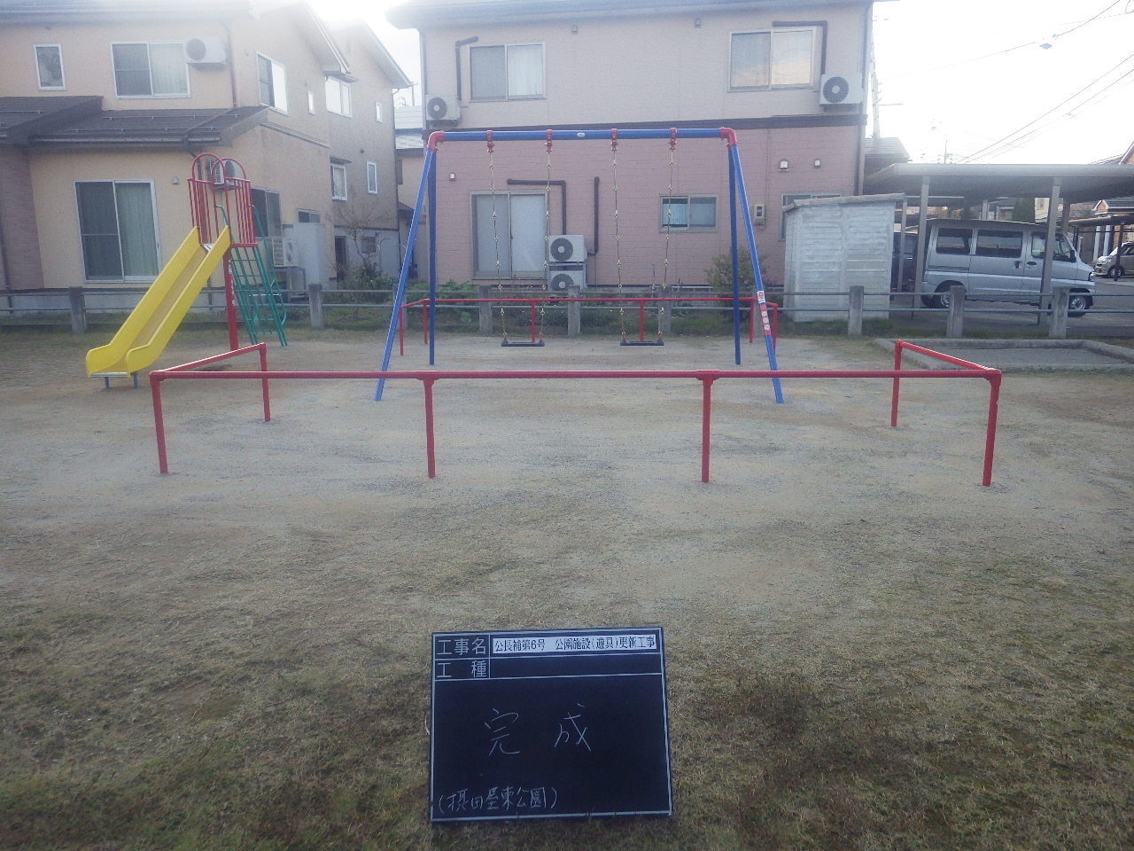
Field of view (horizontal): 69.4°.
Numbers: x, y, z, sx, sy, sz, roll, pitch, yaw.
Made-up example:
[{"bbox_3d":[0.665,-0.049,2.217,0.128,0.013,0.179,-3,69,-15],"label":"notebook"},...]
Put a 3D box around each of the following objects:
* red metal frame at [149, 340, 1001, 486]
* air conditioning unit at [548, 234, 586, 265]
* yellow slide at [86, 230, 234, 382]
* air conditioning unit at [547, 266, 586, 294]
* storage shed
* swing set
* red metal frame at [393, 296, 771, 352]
[{"bbox_3d":[0.036,-0.172,5.907,5.229,0.695,1.732,0,12,2],"label":"red metal frame"},{"bbox_3d":[0.000,-3.712,17.200,0.770,0.560,0.300,2,12,11],"label":"air conditioning unit"},{"bbox_3d":[-4.774,-1.585,9.797,0.460,1.638,3.037,0,12,-1],"label":"yellow slide"},{"bbox_3d":[-0.009,-2.968,17.200,0.770,0.560,0.300,2,12,11],"label":"air conditioning unit"},{"bbox_3d":[5.348,-3.234,15.879,2.000,2.330,0.950,0,12,2],"label":"storage shed"},{"bbox_3d":[0.148,-1.789,8.838,3.940,2.643,2.612,0,12,3],"label":"swing set"},{"bbox_3d":[0.313,-1.492,12.163,5.216,0.695,1.674,0,12,1],"label":"red metal frame"}]

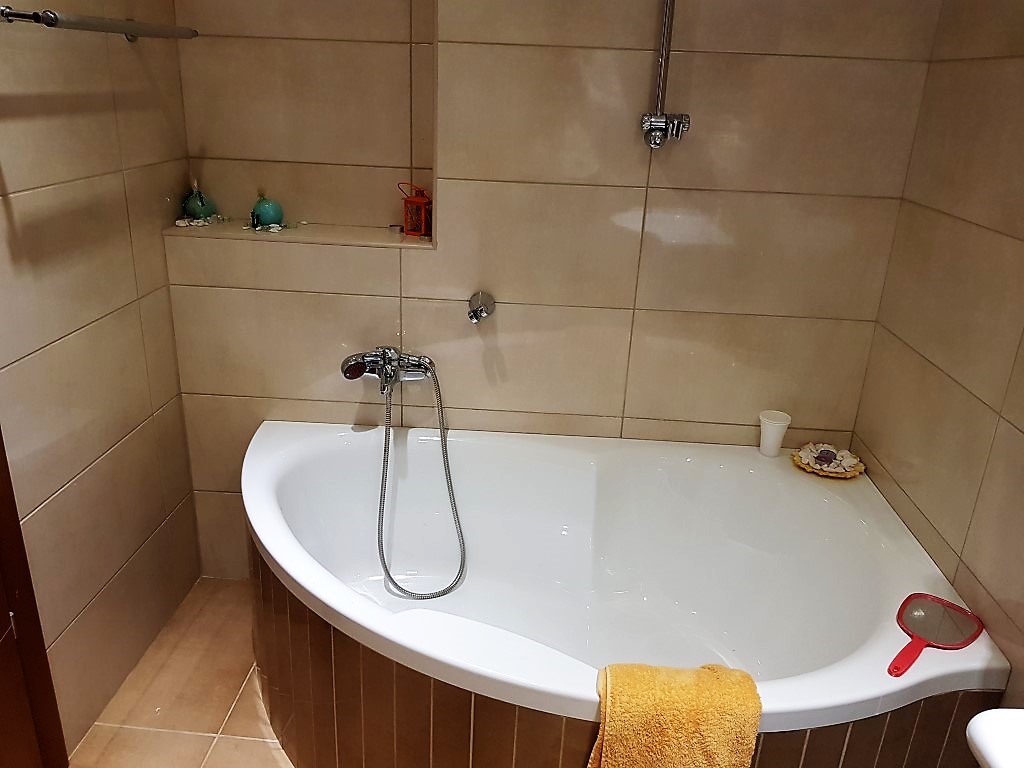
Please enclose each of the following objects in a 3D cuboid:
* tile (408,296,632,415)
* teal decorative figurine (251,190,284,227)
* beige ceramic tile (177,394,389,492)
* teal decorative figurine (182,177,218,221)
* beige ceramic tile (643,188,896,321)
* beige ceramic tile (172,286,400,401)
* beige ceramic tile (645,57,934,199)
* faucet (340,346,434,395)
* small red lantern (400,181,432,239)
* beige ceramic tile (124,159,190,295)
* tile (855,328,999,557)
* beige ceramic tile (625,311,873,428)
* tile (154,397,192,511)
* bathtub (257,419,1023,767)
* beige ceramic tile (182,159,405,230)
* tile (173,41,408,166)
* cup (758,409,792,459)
[{"bbox_3d":[0.007,-0.066,2.009,0.594,0.300,0.010,3,21,2],"label":"tile"},{"bbox_3d":[-0.639,-0.459,2.011,0.088,0.099,0.085,3,21,2],"label":"teal decorative figurine"},{"bbox_3d":[-0.604,0.180,2.141,0.608,0.300,0.012,3,21,2],"label":"beige ceramic tile"},{"bbox_3d":[-0.824,-0.486,2.046,0.093,0.115,0.093,3,21,2],"label":"teal decorative figurine"},{"bbox_3d":[0.614,-0.311,1.877,0.599,0.300,0.012,3,21,2],"label":"beige ceramic tile"},{"bbox_3d":[-0.592,-0.100,2.032,0.608,0.300,0.012,3,21,2],"label":"beige ceramic tile"},{"bbox_3d":[0.626,-0.591,1.770,0.599,0.300,0.010,3,21,2],"label":"beige ceramic tile"},{"bbox_3d":[-0.313,-0.036,1.961,0.238,0.105,0.135,3,21,2],"label":"faucet"},{"bbox_3d":[-0.244,-0.455,2.014,0.066,0.125,0.062,10,22,18],"label":"small red lantern"},{"bbox_3d":[-0.886,-0.405,1.956,0.010,0.300,0.350,3,21,2],"label":"beige ceramic tile"},{"bbox_3d":[0.890,0.092,1.700,0.010,0.300,0.582,3,21,2],"label":"tile"},{"bbox_3d":[0.603,-0.032,1.986,0.599,0.300,0.012,3,21,2],"label":"beige ceramic tile"},{"bbox_3d":[-0.915,0.190,2.078,0.010,0.300,0.146,3,21,2],"label":"tile"},{"bbox_3d":[0.072,0.560,1.717,1.585,0.532,0.975,3,21,2],"label":"bathtub"},{"bbox_3d":[-0.569,-0.516,2.083,0.603,0.159,0.012,3,21,2],"label":"beige ceramic tile"},{"bbox_3d":[-0.560,-0.730,2.000,0.603,0.300,0.012,3,21,2],"label":"tile"},{"bbox_3d":[0.679,0.137,2.001,0.079,0.101,0.079,3,21,2],"label":"cup"}]

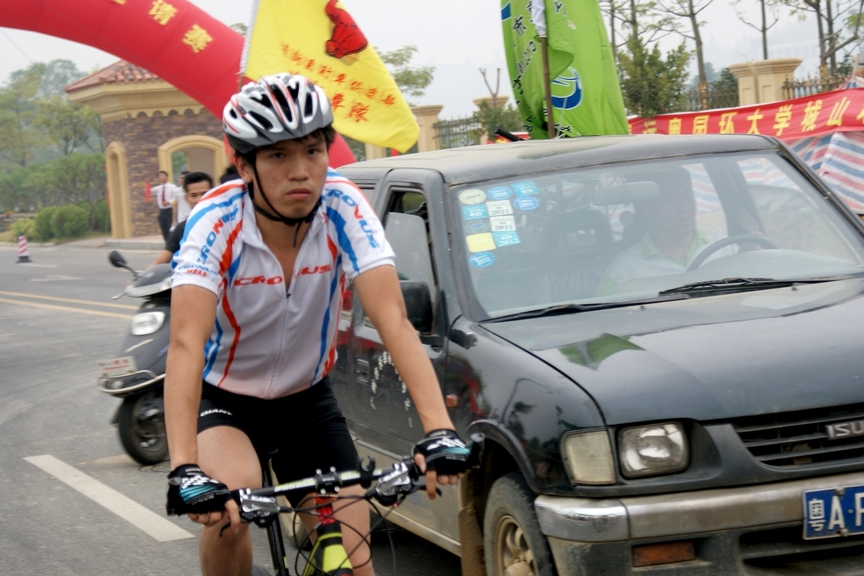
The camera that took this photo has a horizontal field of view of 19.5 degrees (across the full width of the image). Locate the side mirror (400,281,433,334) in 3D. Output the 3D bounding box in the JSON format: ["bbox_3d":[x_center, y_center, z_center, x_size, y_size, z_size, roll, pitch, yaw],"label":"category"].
[{"bbox_3d":[-0.093,0.066,8.500,0.180,0.175,0.100,-5,3,-14],"label":"side mirror"}]

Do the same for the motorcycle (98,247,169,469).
[{"bbox_3d":[-1.177,0.318,13.843,0.720,1.150,1.820,-2,4,38],"label":"motorcycle"}]

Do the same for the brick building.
[{"bbox_3d":[-6.285,-3.645,60.754,4.200,4.650,4.200,-6,3,-20],"label":"brick building"}]

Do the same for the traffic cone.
[{"bbox_3d":[-9.256,-0.928,56.983,0.330,0.660,0.330,-5,3,0],"label":"traffic cone"}]

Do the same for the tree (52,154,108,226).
[{"bbox_3d":[-10.481,-2.941,76.000,2.400,2.350,2.400,-5,3,0],"label":"tree"}]

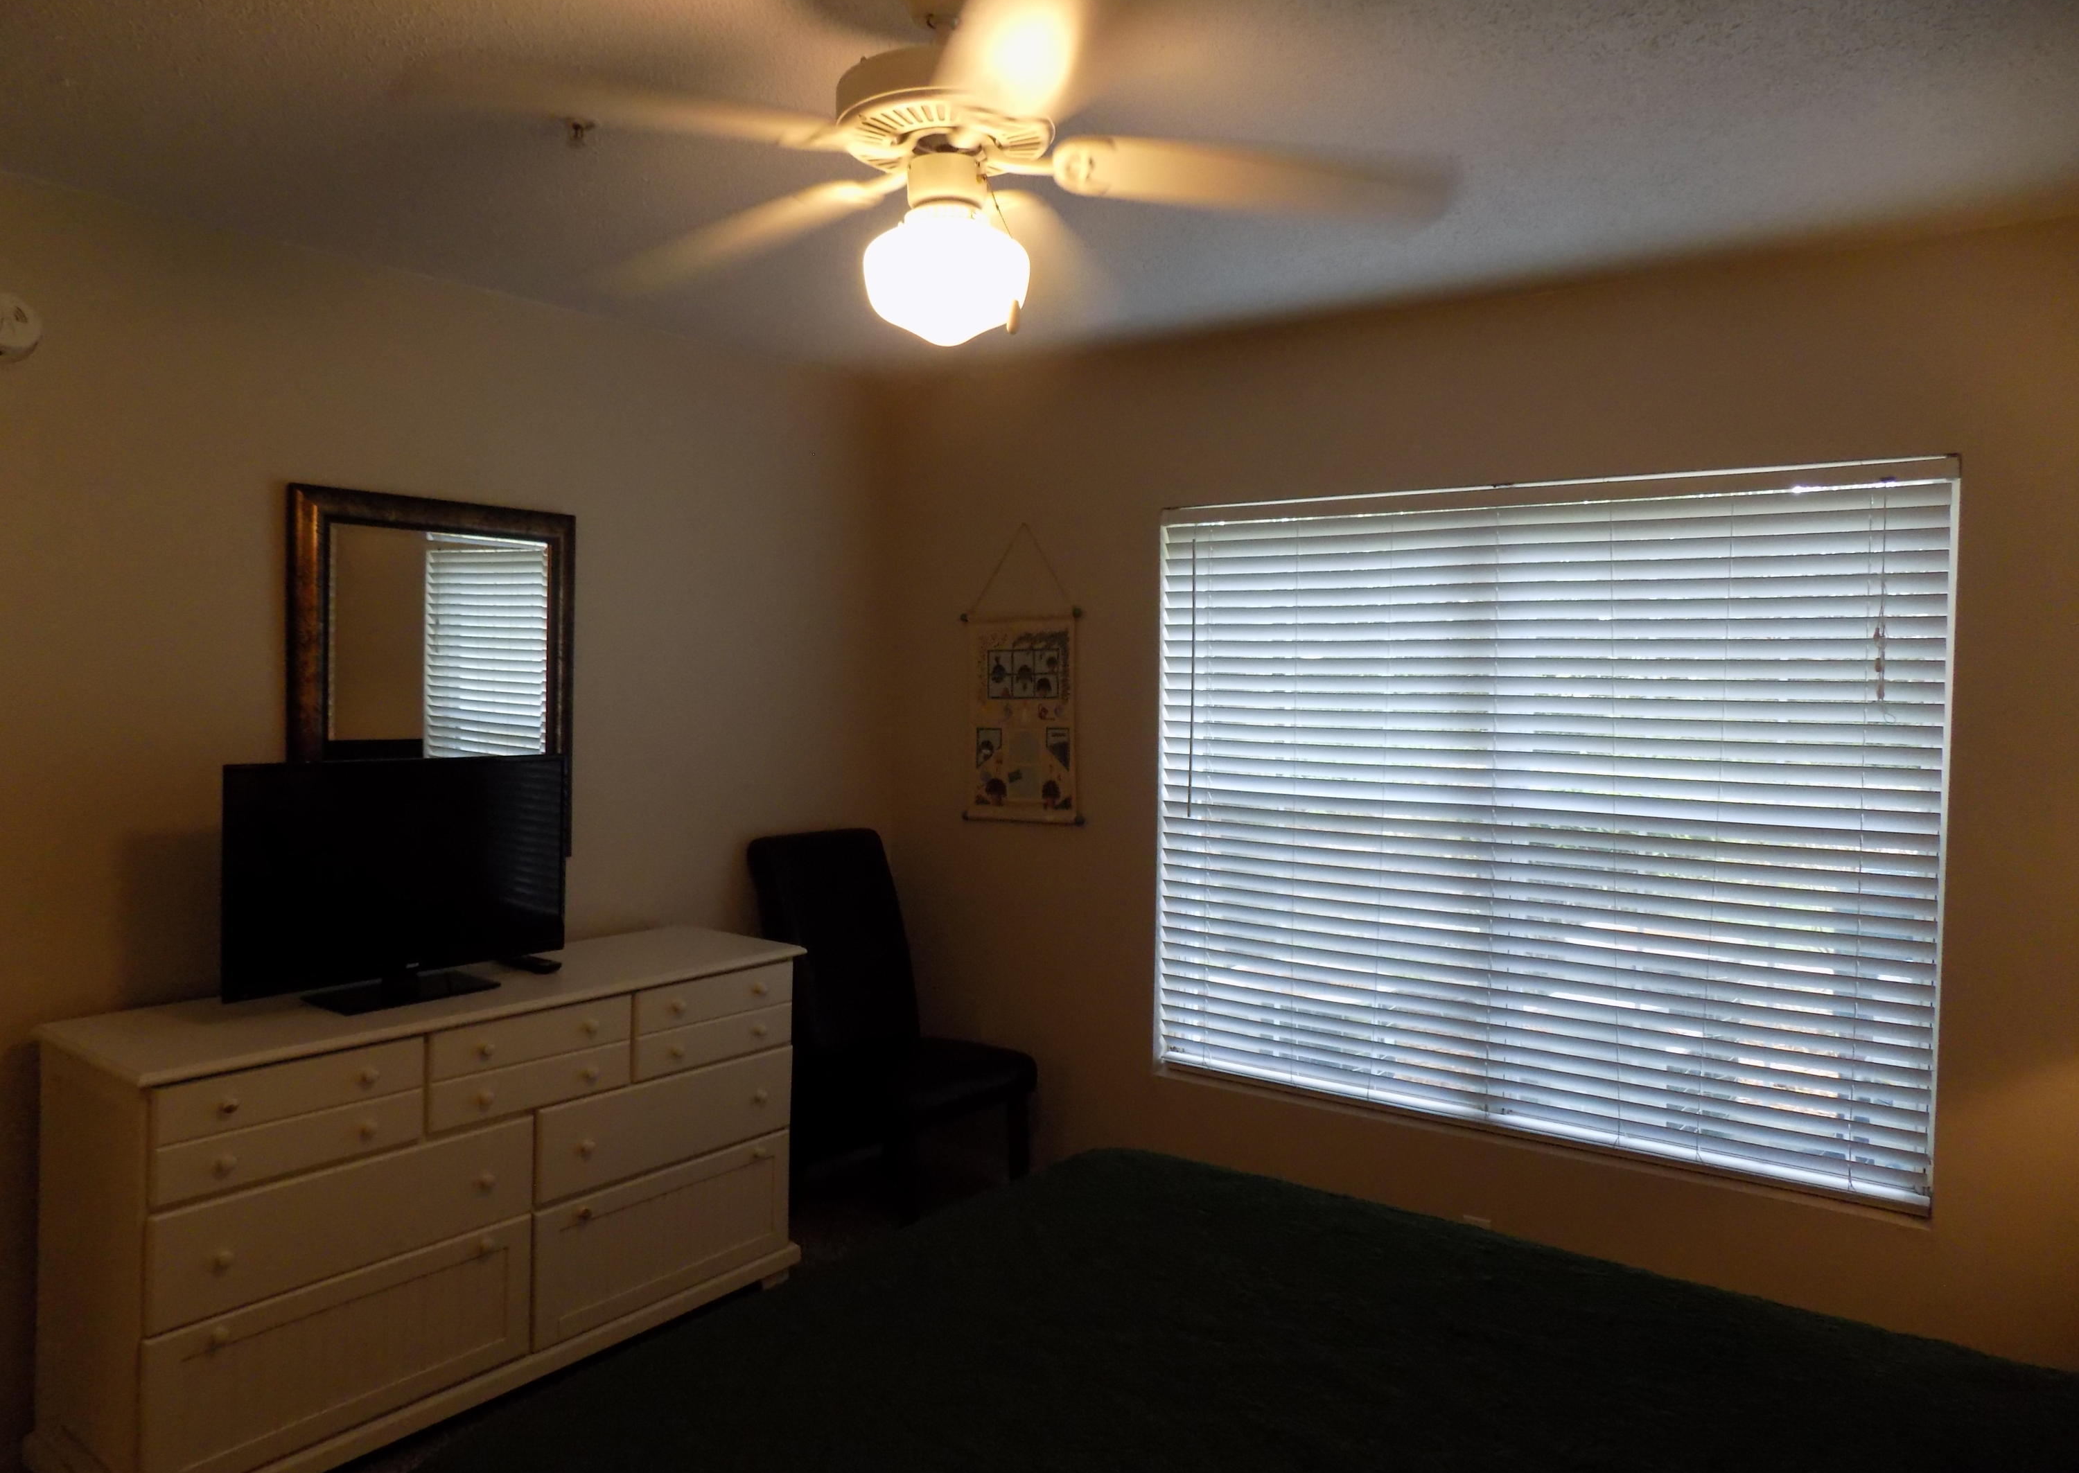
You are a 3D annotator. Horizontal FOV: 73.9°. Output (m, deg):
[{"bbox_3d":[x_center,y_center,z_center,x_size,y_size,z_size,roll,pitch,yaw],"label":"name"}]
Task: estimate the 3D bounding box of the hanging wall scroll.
[{"bbox_3d":[-0.057,-0.183,4.042,0.440,0.870,0.025,2,2,36],"label":"hanging wall scroll"}]

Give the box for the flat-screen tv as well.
[{"bbox_3d":[-1.296,0.290,2.873,0.200,0.475,0.735,2,2,36],"label":"flat-screen tv"}]

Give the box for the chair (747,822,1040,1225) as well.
[{"bbox_3d":[-0.419,0.828,3.813,0.650,1.065,0.485,3,2,41],"label":"chair"}]

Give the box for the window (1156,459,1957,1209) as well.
[{"bbox_3d":[1.066,0.174,3.281,1.800,1.510,0.060,2,2,36],"label":"window"}]

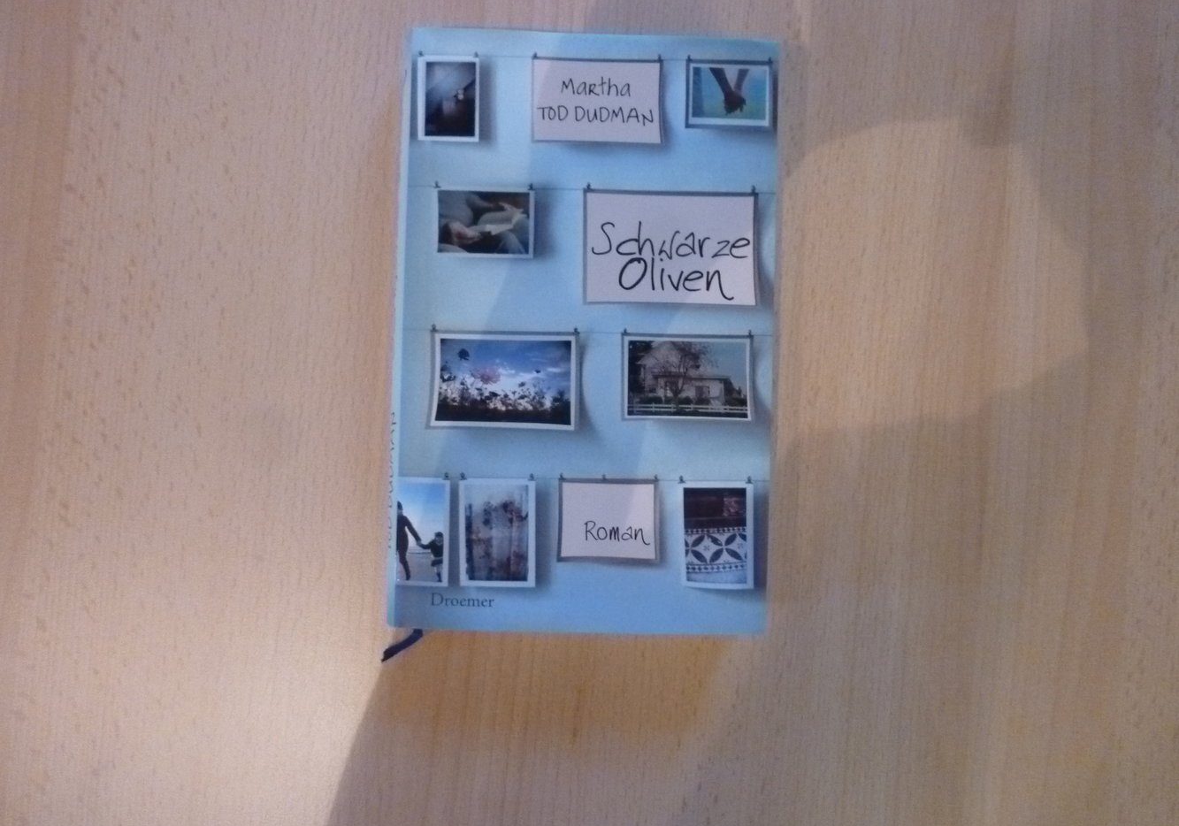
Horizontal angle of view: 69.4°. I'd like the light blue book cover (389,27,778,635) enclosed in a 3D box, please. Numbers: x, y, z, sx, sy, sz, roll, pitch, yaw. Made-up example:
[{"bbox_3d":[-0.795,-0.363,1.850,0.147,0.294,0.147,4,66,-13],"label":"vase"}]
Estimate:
[{"bbox_3d":[-0.002,-0.028,0.311,0.133,0.024,0.209,1,89,-2],"label":"light blue book cover"}]

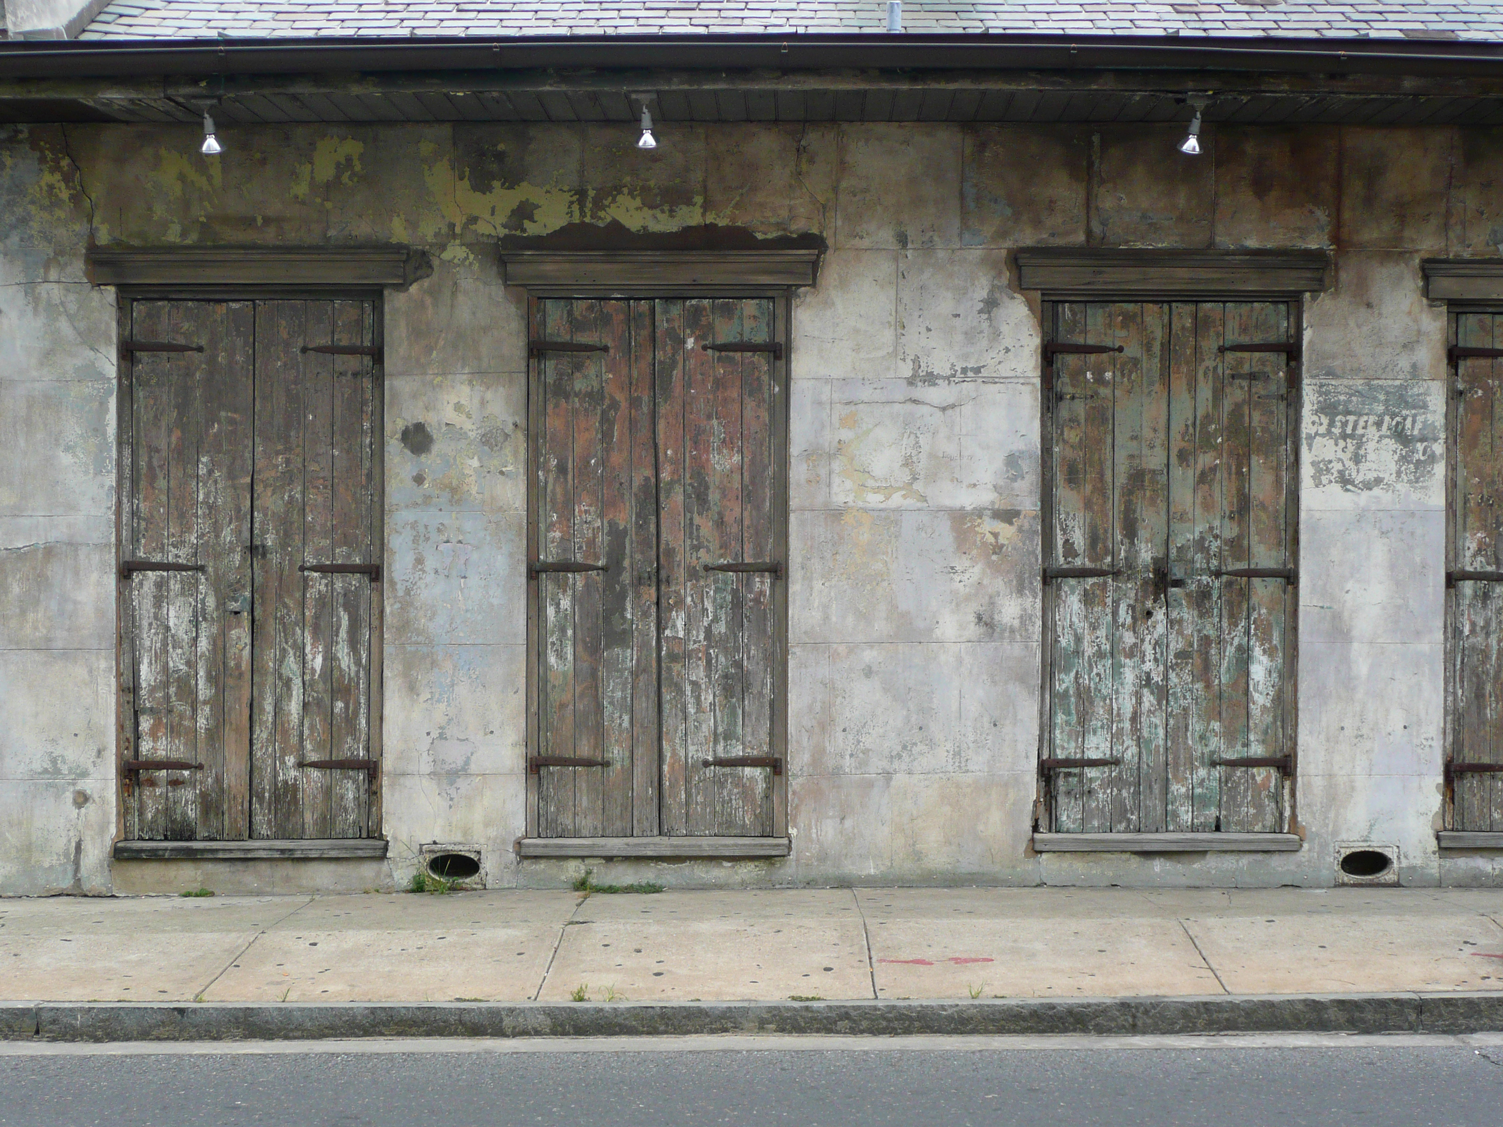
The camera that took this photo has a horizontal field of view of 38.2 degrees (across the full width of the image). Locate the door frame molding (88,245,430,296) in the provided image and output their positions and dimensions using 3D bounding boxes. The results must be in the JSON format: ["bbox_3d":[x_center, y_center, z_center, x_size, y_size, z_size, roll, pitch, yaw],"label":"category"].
[{"bbox_3d":[-2.240,-1.327,9.836,1.527,0.234,0.130,0,1,0],"label":"door frame molding"}]

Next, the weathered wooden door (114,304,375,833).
[{"bbox_3d":[-2.286,0.029,9.921,1.207,2.479,0.080,0,1,0],"label":"weathered wooden door"}]

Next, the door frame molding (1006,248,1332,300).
[{"bbox_3d":[1.918,-1.311,9.836,1.436,0.245,0.130,0,1,0],"label":"door frame molding"}]

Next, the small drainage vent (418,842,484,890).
[{"bbox_3d":[-1.372,1.388,9.945,0.307,0.210,0.080,0,1,0],"label":"small drainage vent"}]

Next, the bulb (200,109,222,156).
[{"bbox_3d":[-2.304,-1.839,9.267,0.105,0.195,0.110,-5,1,0],"label":"bulb"}]

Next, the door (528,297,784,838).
[{"bbox_3d":[-0.435,0.021,9.920,1.175,2.474,0.080,0,1,0],"label":"door"}]

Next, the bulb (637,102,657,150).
[{"bbox_3d":[-0.446,-1.864,9.266,0.105,0.205,0.110,-2,1,0],"label":"bulb"}]

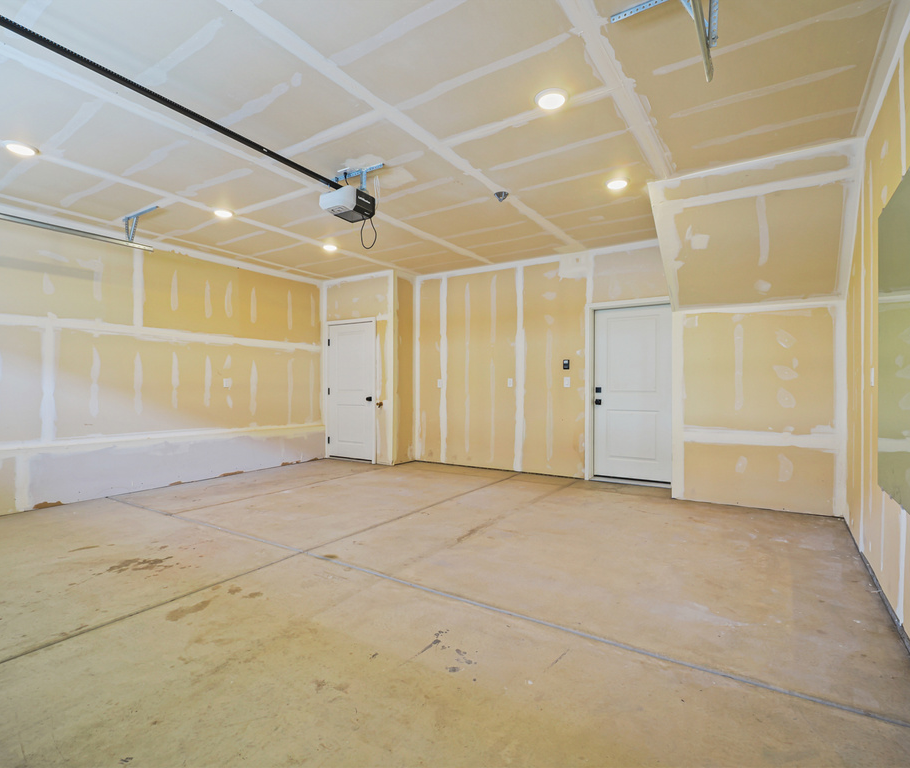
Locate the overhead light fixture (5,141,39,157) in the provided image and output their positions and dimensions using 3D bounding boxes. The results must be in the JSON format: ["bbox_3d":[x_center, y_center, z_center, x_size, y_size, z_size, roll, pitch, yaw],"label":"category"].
[{"bbox_3d":[-2.955,-1.605,3.221,0.178,0.024,0.178,0,0,34],"label":"overhead light fixture"}]

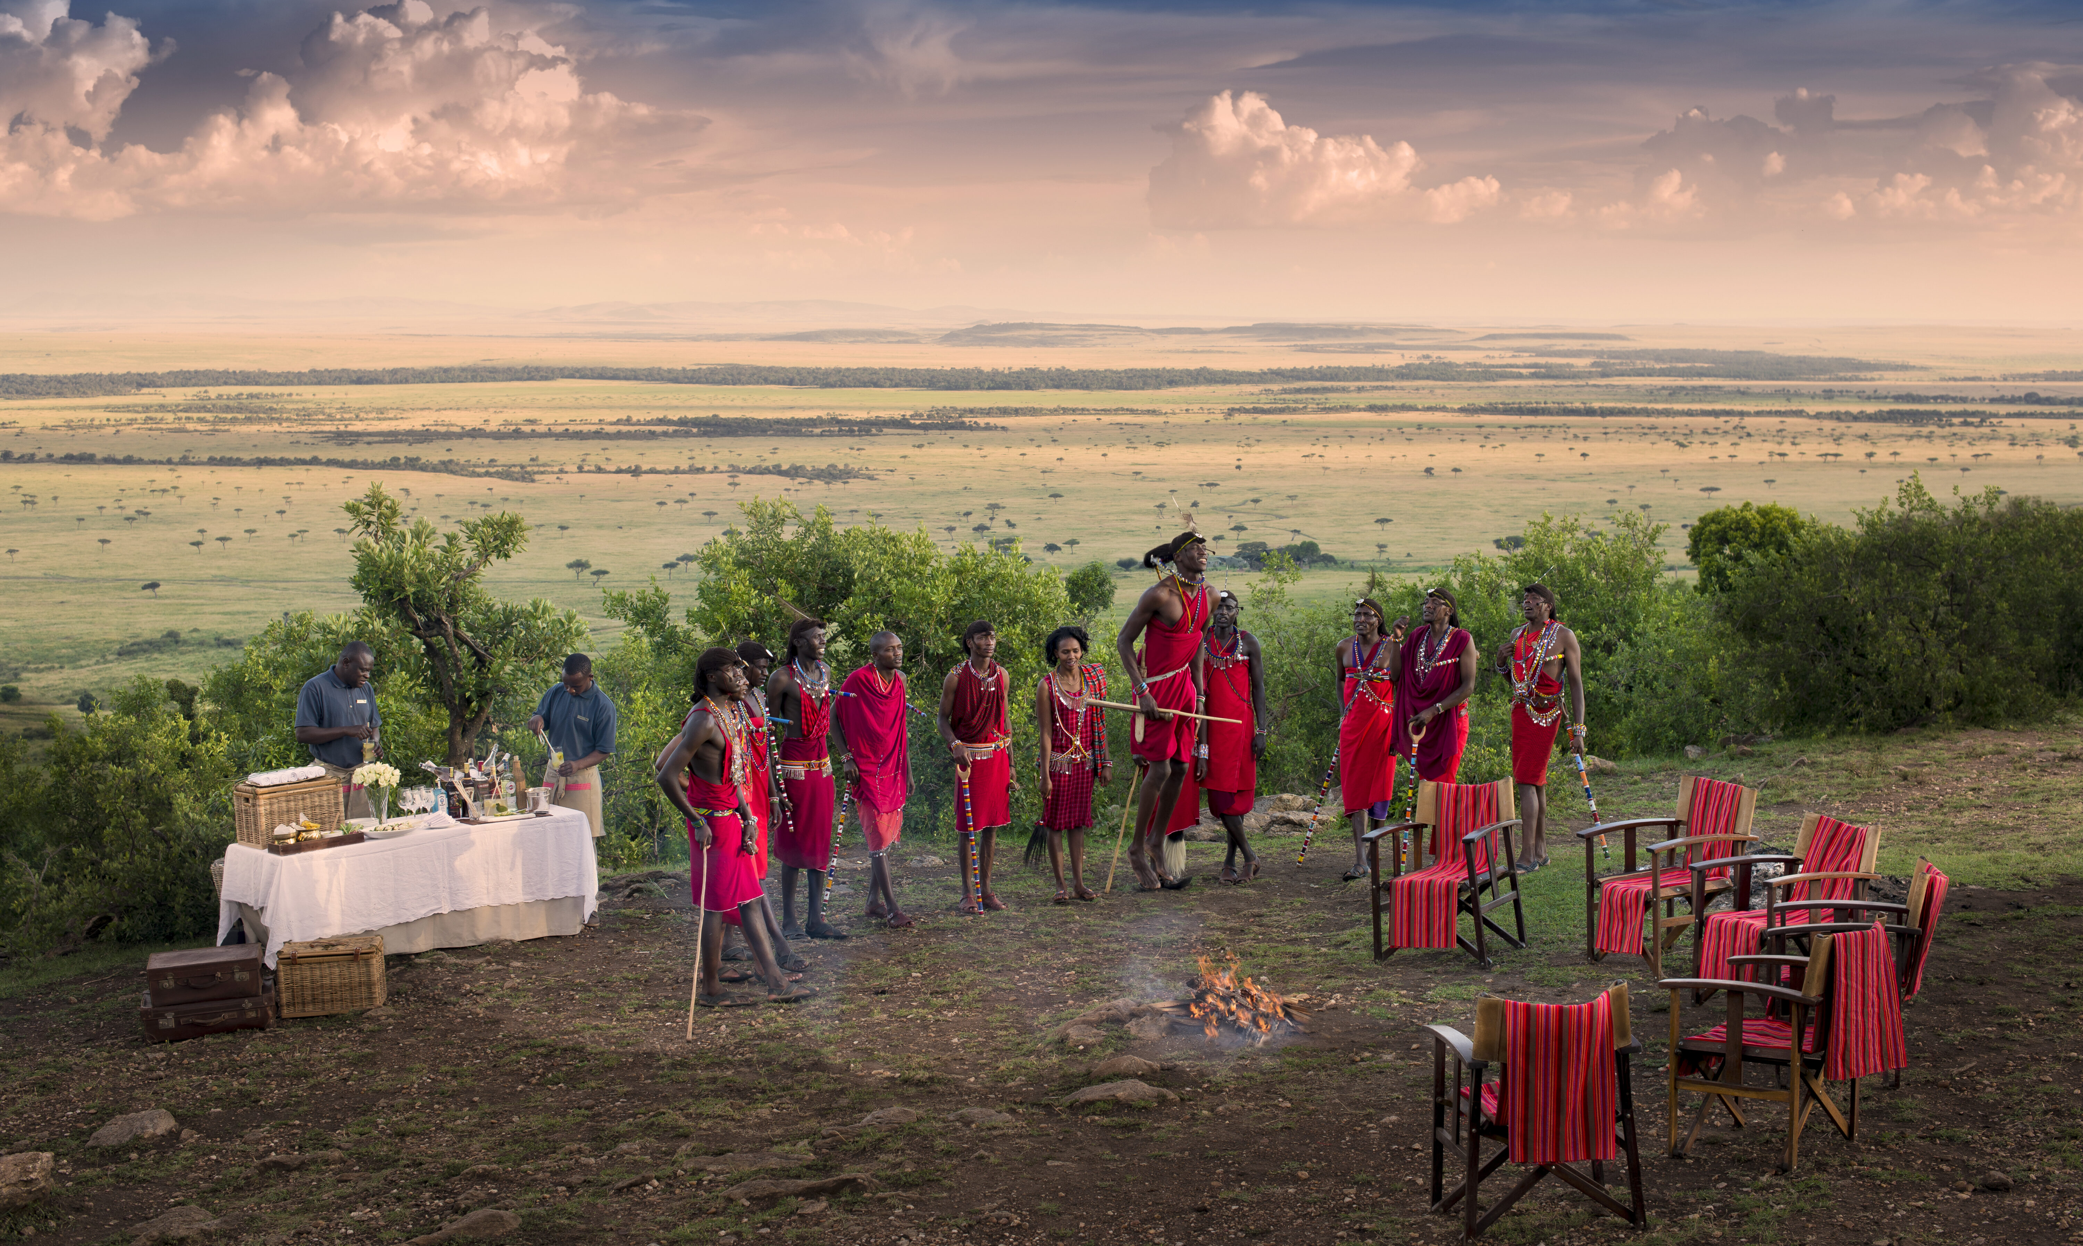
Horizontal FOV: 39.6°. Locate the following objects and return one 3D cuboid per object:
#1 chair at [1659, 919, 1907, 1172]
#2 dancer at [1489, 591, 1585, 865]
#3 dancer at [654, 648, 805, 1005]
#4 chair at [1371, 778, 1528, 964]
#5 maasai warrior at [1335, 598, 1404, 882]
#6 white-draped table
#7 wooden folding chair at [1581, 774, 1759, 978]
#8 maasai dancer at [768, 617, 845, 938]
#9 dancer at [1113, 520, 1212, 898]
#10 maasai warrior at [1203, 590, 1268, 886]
[{"bbox_3d":[3.017,1.693,11.804,0.760,0.930,0.630,5,8,38],"label":"chair"},{"bbox_3d":[2.998,0.628,17.530,0.540,1.738,0.360,4,8,34],"label":"dancer"},{"bbox_3d":[-1.557,1.013,14.639,0.720,1.770,0.500,1,6,10],"label":"dancer"},{"bbox_3d":[2.168,1.314,15.348,0.630,0.890,0.650,-1,5,35],"label":"chair"},{"bbox_3d":[2.006,0.712,17.700,0.430,1.720,0.340,2,7,22],"label":"maasai warrior"},{"bbox_3d":[-3.826,1.620,17.572,2.030,0.730,0.800,-6,6,-34],"label":"white-draped table"},{"bbox_3d":[3.246,1.315,14.987,0.690,0.925,0.600,-3,7,-27],"label":"wooden folding chair"},{"bbox_3d":[-1.305,0.833,15.741,0.380,1.720,0.480,6,8,42],"label":"maasai dancer"},{"bbox_3d":[0.638,0.463,14.829,0.470,1.830,0.500,5,8,42],"label":"dancer"},{"bbox_3d":[1.132,0.682,17.200,0.470,1.750,0.350,2,6,18],"label":"maasai warrior"}]

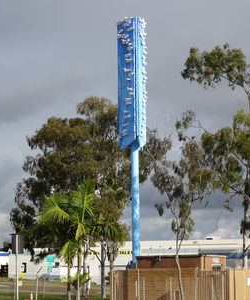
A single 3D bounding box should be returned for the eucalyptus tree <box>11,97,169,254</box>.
[{"bbox_3d":[-3.571,4.259,93.243,15.800,19.909,13.000,-1,-7,0],"label":"eucalyptus tree"}]

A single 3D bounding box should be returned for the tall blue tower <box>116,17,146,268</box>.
[{"bbox_3d":[0.775,0.167,82.676,2.200,25.143,2.400,6,-10,-45],"label":"tall blue tower"}]

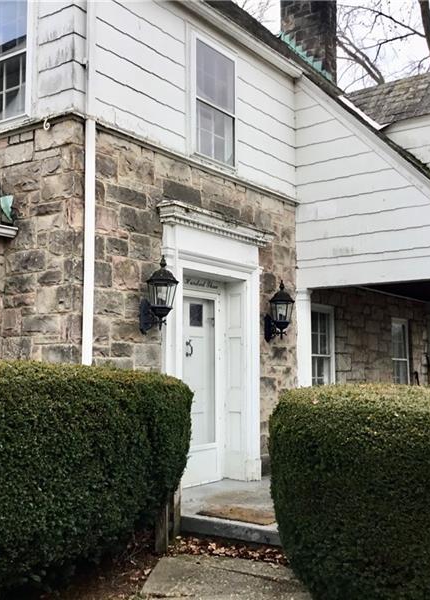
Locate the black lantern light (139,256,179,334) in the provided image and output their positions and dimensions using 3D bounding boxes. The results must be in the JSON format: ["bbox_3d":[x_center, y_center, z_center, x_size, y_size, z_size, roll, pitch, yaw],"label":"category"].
[{"bbox_3d":[-0.500,-0.036,6.667,0.355,0.709,0.286,-4,-7,35],"label":"black lantern light"}]

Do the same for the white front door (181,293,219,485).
[{"bbox_3d":[-0.243,0.961,7.778,0.079,2.059,0.985,-4,-7,35],"label":"white front door"}]

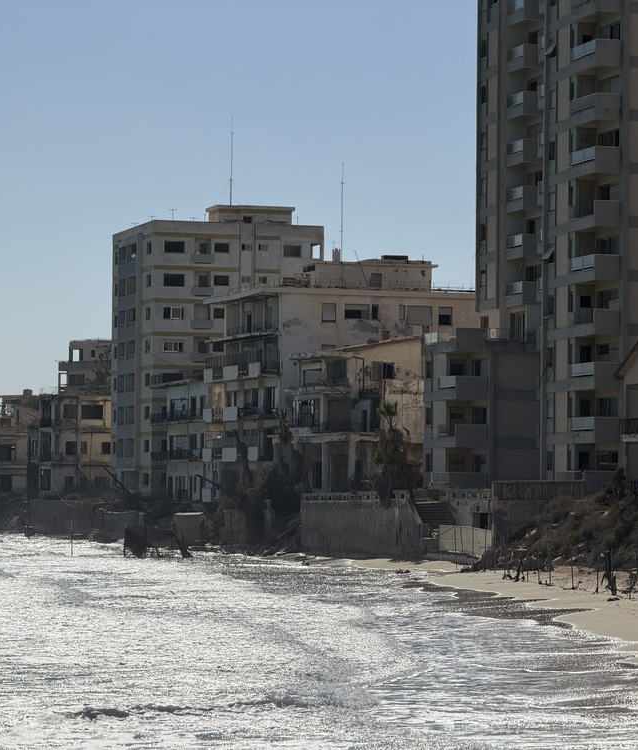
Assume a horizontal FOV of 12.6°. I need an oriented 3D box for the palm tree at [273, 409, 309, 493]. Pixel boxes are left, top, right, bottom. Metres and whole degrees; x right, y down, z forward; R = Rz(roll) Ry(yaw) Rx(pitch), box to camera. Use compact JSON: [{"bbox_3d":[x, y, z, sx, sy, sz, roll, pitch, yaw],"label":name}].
[{"bbox_3d":[-1.880,5.238,194.000,2.100,6.000,2.000,1,-2,-17],"label":"palm tree"}]

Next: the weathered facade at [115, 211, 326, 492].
[{"bbox_3d":[-10.064,-2.039,278.076,16.450,27.900,17.060,1,-2,-17],"label":"weathered facade"}]

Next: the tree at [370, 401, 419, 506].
[{"bbox_3d":[4.652,4.837,178.000,2.800,6.400,2.700,1,-2,0],"label":"tree"}]

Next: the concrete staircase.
[{"bbox_3d":[6.917,8.354,173.000,2.100,1.550,2.200,1,-2,-16],"label":"concrete staircase"}]

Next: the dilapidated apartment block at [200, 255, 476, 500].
[{"bbox_3d":[2.527,0.496,227.174,19.760,18.810,15.430,1,-2,-18],"label":"dilapidated apartment block"}]

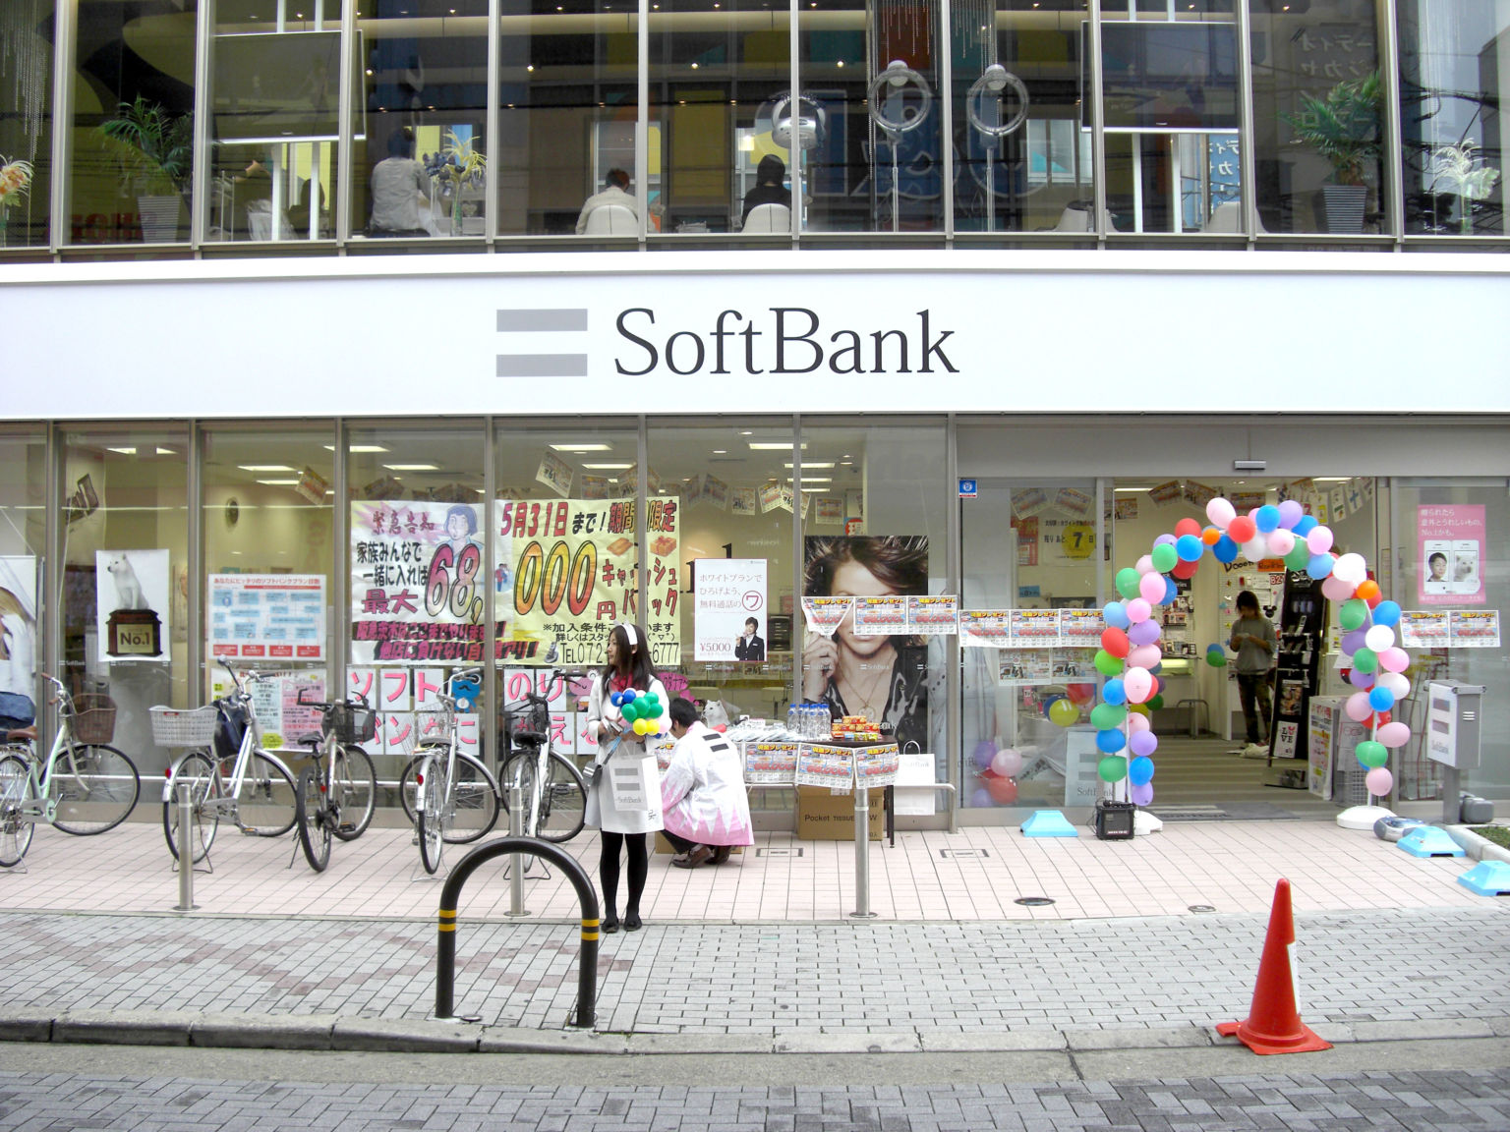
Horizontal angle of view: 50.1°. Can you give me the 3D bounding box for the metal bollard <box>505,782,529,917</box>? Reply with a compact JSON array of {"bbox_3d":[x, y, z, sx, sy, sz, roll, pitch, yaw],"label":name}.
[{"bbox_3d":[-1.303,1.549,8.850,0.140,0.720,0.140,0,-1,1],"label":"metal bollard"}]

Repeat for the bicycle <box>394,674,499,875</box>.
[{"bbox_3d":[-2.094,1.340,10.440,0.670,1.160,1.650,0,-1,-1],"label":"bicycle"}]

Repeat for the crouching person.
[{"bbox_3d":[-0.306,1.355,10.100,0.650,1.050,0.560,-1,-2,44],"label":"crouching person"}]

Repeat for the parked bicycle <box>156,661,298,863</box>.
[{"bbox_3d":[-3.487,1.313,10.708,0.600,1.200,1.800,0,-1,11],"label":"parked bicycle"}]

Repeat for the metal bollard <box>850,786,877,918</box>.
[{"bbox_3d":[0.592,1.556,8.800,0.140,0.720,0.140,0,-1,1],"label":"metal bollard"}]

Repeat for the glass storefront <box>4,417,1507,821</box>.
[{"bbox_3d":[0.004,0.386,11.600,11.000,2.900,0.250,0,-1,1],"label":"glass storefront"}]

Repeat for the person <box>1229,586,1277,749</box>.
[{"bbox_3d":[5.052,1.037,16.400,0.500,1.600,0.360,-1,-1,25],"label":"person"}]

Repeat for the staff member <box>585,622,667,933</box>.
[{"bbox_3d":[-0.684,1.122,8.550,0.470,1.630,0.420,0,-1,10],"label":"staff member"}]

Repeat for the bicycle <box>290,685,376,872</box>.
[{"bbox_3d":[-2.793,1.386,10.610,0.590,1.060,1.720,0,-1,-3],"label":"bicycle"}]

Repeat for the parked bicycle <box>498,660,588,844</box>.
[{"bbox_3d":[-1.460,1.340,10.476,0.600,1.160,1.680,0,-1,4],"label":"parked bicycle"}]

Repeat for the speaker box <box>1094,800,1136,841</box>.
[{"bbox_3d":[2.494,1.768,11.150,0.250,0.240,0.180,0,-1,5],"label":"speaker box"}]

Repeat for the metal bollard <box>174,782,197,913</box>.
[{"bbox_3d":[-3.146,1.552,8.920,0.140,0.720,0.140,0,-1,1],"label":"metal bollard"}]

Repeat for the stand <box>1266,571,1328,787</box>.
[{"bbox_3d":[4.630,0.963,13.800,0.420,1.840,0.420,-1,-2,45],"label":"stand"}]

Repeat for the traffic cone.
[{"bbox_3d":[2.211,1.652,6.830,0.375,0.690,0.390,2,0,-13],"label":"traffic cone"}]

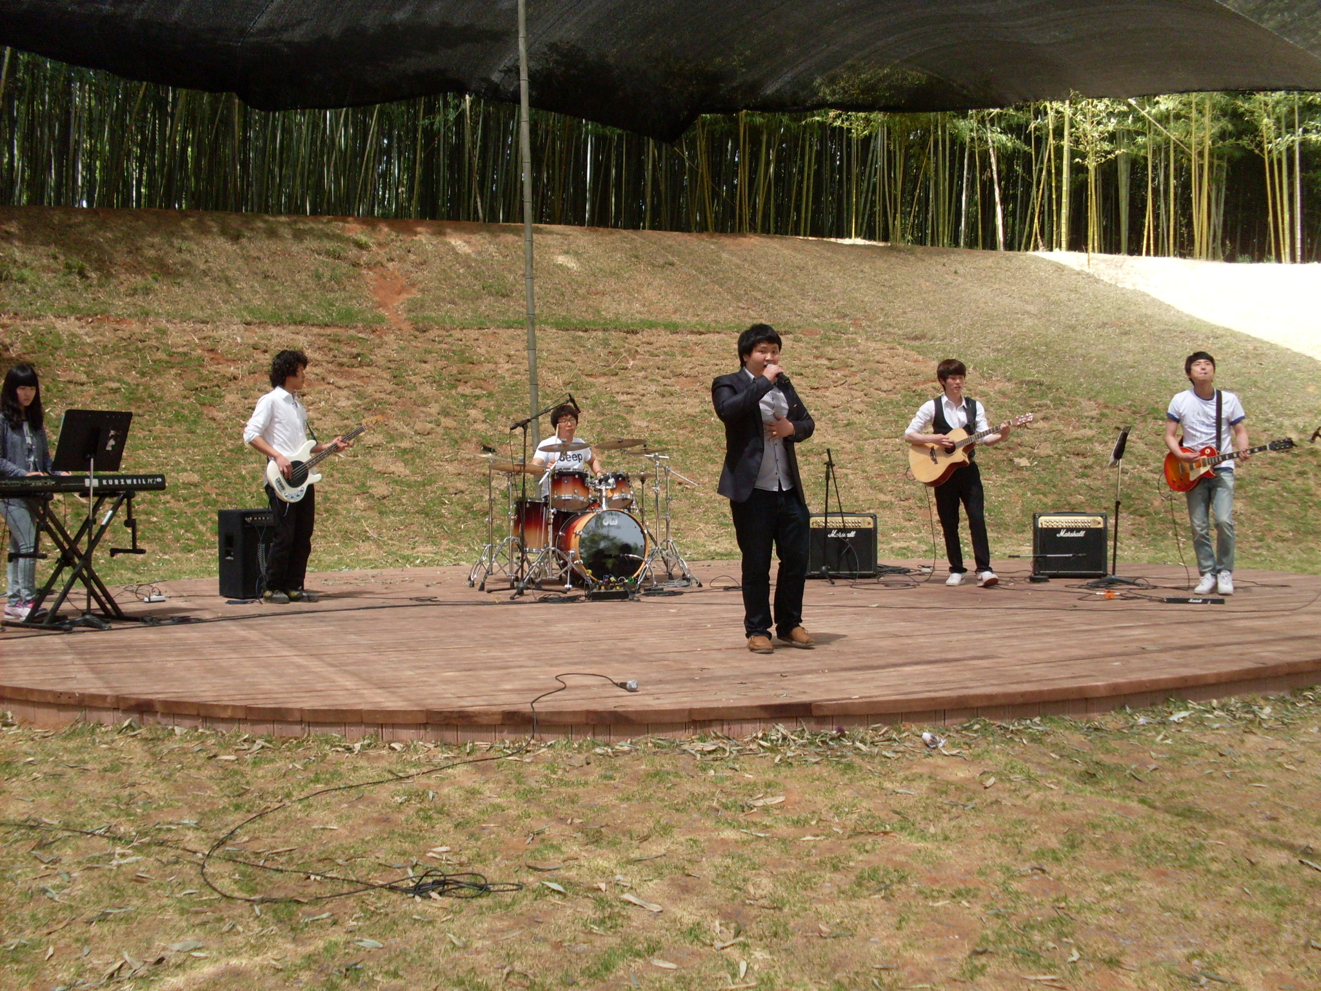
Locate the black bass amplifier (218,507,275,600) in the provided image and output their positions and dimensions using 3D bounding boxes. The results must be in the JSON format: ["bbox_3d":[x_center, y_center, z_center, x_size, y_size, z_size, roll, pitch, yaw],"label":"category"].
[{"bbox_3d":[-2.875,0.409,10.470,0.490,0.610,0.350,-2,3,-43],"label":"black bass amplifier"}]

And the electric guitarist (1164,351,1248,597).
[{"bbox_3d":[3.964,-0.158,10.492,0.620,1.740,0.420,1,3,16],"label":"electric guitarist"}]

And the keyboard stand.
[{"bbox_3d":[-3.608,0.379,8.933,0.520,0.800,0.640,1,3,27],"label":"keyboard stand"}]

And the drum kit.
[{"bbox_3d":[-0.586,0.104,11.365,1.750,1.140,1.450,-1,3,-18],"label":"drum kit"}]

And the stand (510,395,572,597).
[{"bbox_3d":[-0.958,-0.004,10.440,0.640,1.440,0.580,-1,3,-18],"label":"stand"}]

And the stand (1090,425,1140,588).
[{"bbox_3d":[3.502,0.076,11.145,0.430,1.220,0.480,1,2,16],"label":"stand"}]

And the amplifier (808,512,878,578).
[{"bbox_3d":[1.482,0.398,11.839,0.600,0.520,0.280,0,2,2],"label":"amplifier"}]

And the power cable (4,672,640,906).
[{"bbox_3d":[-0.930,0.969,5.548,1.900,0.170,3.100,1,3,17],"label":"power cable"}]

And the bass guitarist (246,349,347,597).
[{"bbox_3d":[-2.548,-0.144,10.064,0.560,1.750,0.580,1,3,31],"label":"bass guitarist"}]

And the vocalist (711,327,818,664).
[{"bbox_3d":[0.566,-0.040,7.804,0.580,1.750,0.450,-1,3,-18],"label":"vocalist"}]

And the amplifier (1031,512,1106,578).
[{"bbox_3d":[3.357,0.405,11.856,0.575,0.510,0.280,1,3,15],"label":"amplifier"}]

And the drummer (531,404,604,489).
[{"bbox_3d":[-0.775,-0.040,11.930,0.620,1.380,0.750,-1,3,-12],"label":"drummer"}]

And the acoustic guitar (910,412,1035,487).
[{"bbox_3d":[2.364,-0.407,11.000,1.020,0.390,0.120,-24,-29,25],"label":"acoustic guitar"}]

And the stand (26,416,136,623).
[{"bbox_3d":[-3.474,0.134,8.793,0.460,1.300,0.500,1,3,29],"label":"stand"}]

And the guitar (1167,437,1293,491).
[{"bbox_3d":[3.990,-0.260,10.200,0.080,0.340,0.980,11,-20,-42],"label":"guitar"}]

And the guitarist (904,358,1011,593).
[{"bbox_3d":[2.267,-0.181,11.084,0.820,1.740,0.500,0,2,3],"label":"guitarist"}]

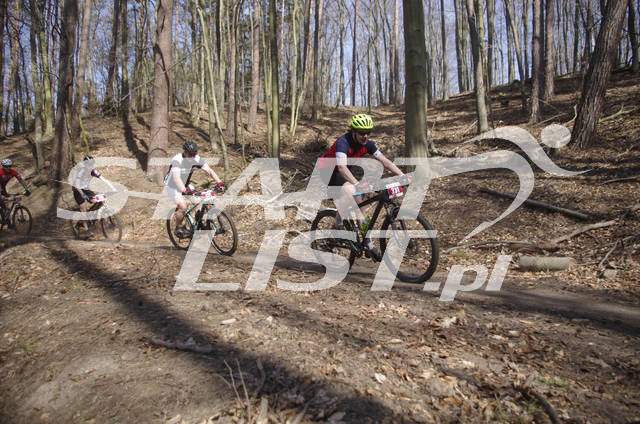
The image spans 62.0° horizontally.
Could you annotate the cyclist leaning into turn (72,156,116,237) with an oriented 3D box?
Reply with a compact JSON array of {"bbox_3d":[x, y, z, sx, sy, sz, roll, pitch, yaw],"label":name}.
[{"bbox_3d":[-4.749,-0.310,11.140,0.820,1.640,0.580,-1,8,36],"label":"cyclist leaning into turn"}]

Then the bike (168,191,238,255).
[{"bbox_3d":[-1.905,0.155,8.405,1.870,1.040,0.720,1,13,42],"label":"bike"}]

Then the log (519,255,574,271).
[{"bbox_3d":[2.484,0.568,5.850,0.570,0.165,0.170,0,0,15],"label":"log"}]

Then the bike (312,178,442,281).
[{"bbox_3d":[0.478,0.194,5.556,0.720,1.040,1.862,-11,6,-39],"label":"bike"}]

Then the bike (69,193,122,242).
[{"bbox_3d":[-4.726,0.153,11.193,1.868,1.040,0.720,-1,8,36],"label":"bike"}]

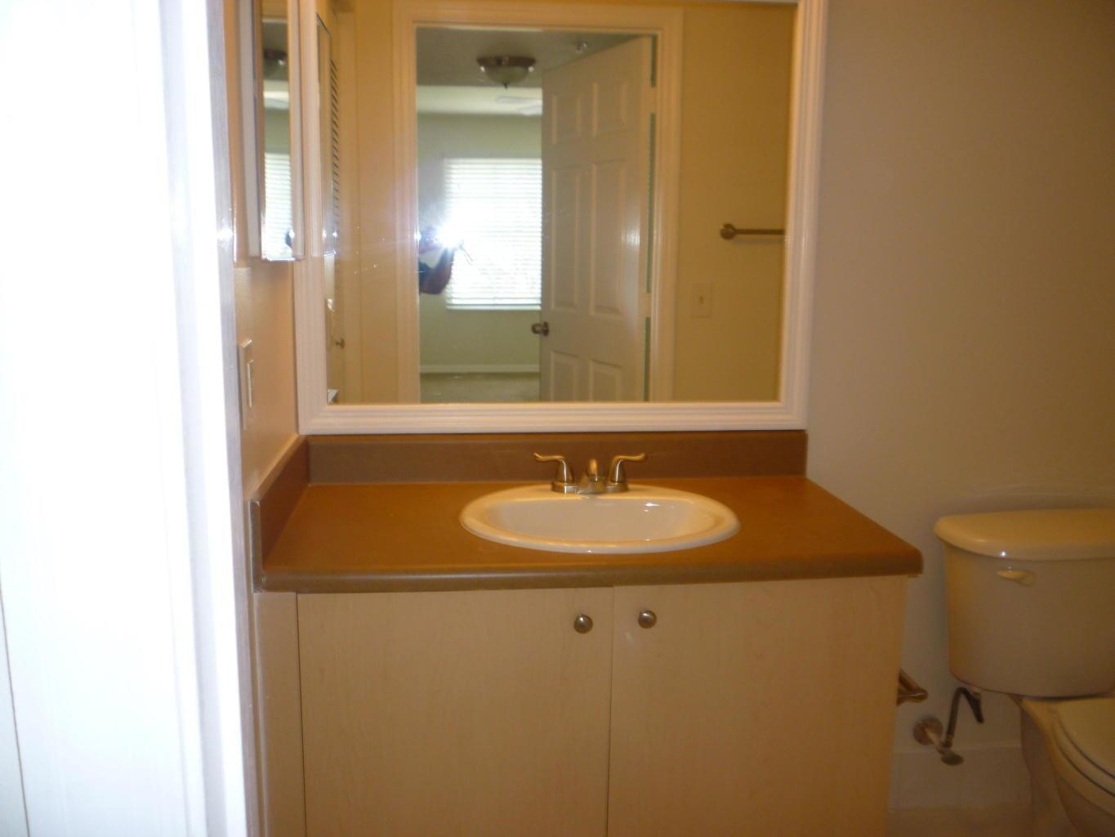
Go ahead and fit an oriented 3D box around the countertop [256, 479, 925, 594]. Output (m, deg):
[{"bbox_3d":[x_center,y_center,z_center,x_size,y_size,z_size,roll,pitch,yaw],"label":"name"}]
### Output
[{"bbox_3d":[0.047,0.195,1.713,1.049,0.042,0.506,0,10,-7],"label":"countertop"}]

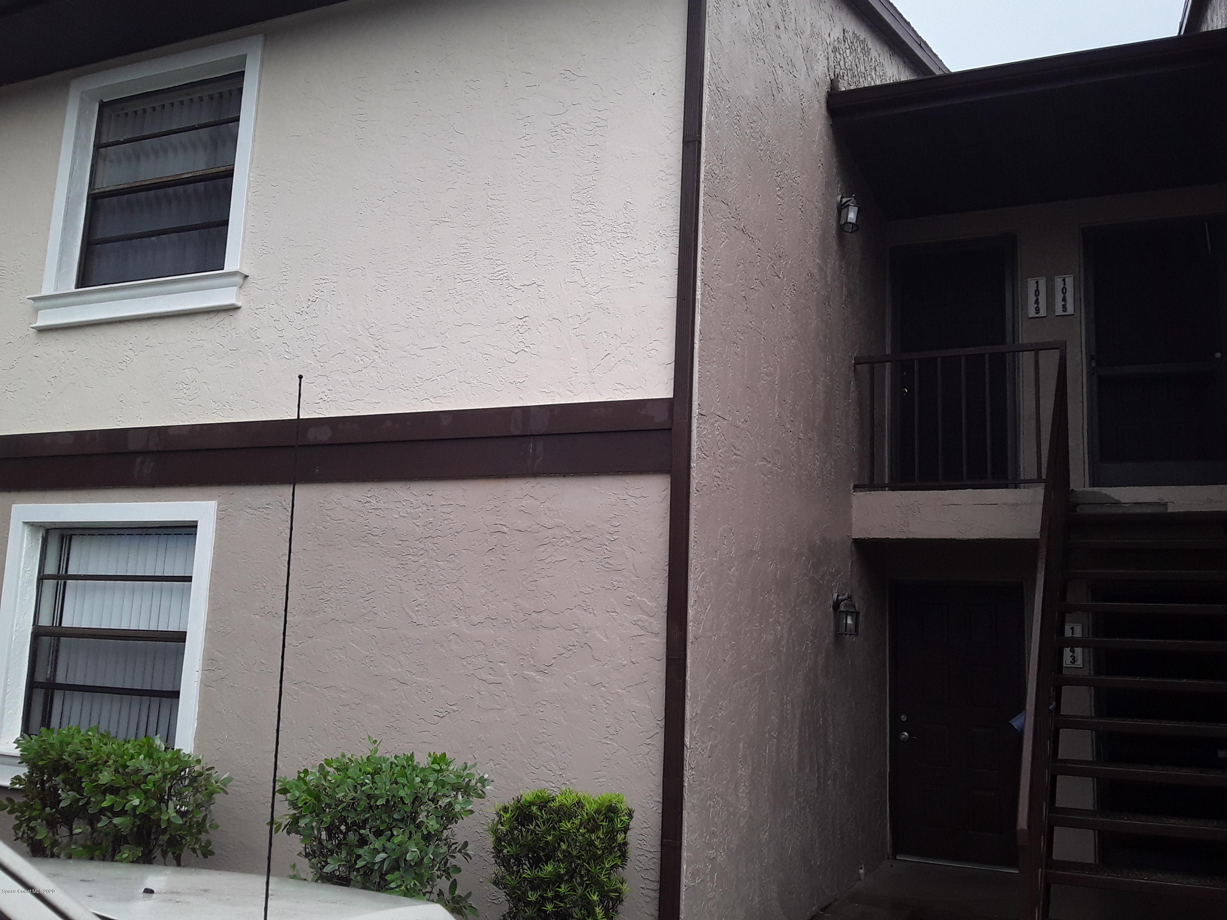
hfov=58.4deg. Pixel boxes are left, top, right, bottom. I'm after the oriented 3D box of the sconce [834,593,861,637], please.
[{"bbox_3d":[1.460,0.967,6.853,0.157,0.262,0.140,-2,-10,24],"label":"sconce"}]

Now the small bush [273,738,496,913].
[{"bbox_3d":[-0.871,1.702,4.264,0.760,1.100,0.720,2,-9,0],"label":"small bush"}]

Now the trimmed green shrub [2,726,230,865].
[{"bbox_3d":[-2.154,1.763,4.832,0.830,1.080,0.740,-2,-10,24],"label":"trimmed green shrub"}]

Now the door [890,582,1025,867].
[{"bbox_3d":[2.567,1.947,8.217,0.969,2.055,0.070,-2,-10,24],"label":"door"}]

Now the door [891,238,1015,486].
[{"bbox_3d":[2.679,-0.726,8.657,0.969,2.055,0.070,-2,-10,24],"label":"door"}]

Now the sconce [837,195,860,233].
[{"bbox_3d":[1.567,-1.645,7.303,0.150,0.250,0.140,-2,-10,24],"label":"sconce"}]

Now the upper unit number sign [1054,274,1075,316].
[{"bbox_3d":[3.436,-1.252,8.367,0.131,0.318,0.020,-2,-10,24],"label":"upper unit number sign"}]

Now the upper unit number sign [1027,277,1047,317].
[{"bbox_3d":[3.258,-1.248,8.447,0.130,0.317,0.020,-2,-10,24],"label":"upper unit number sign"}]

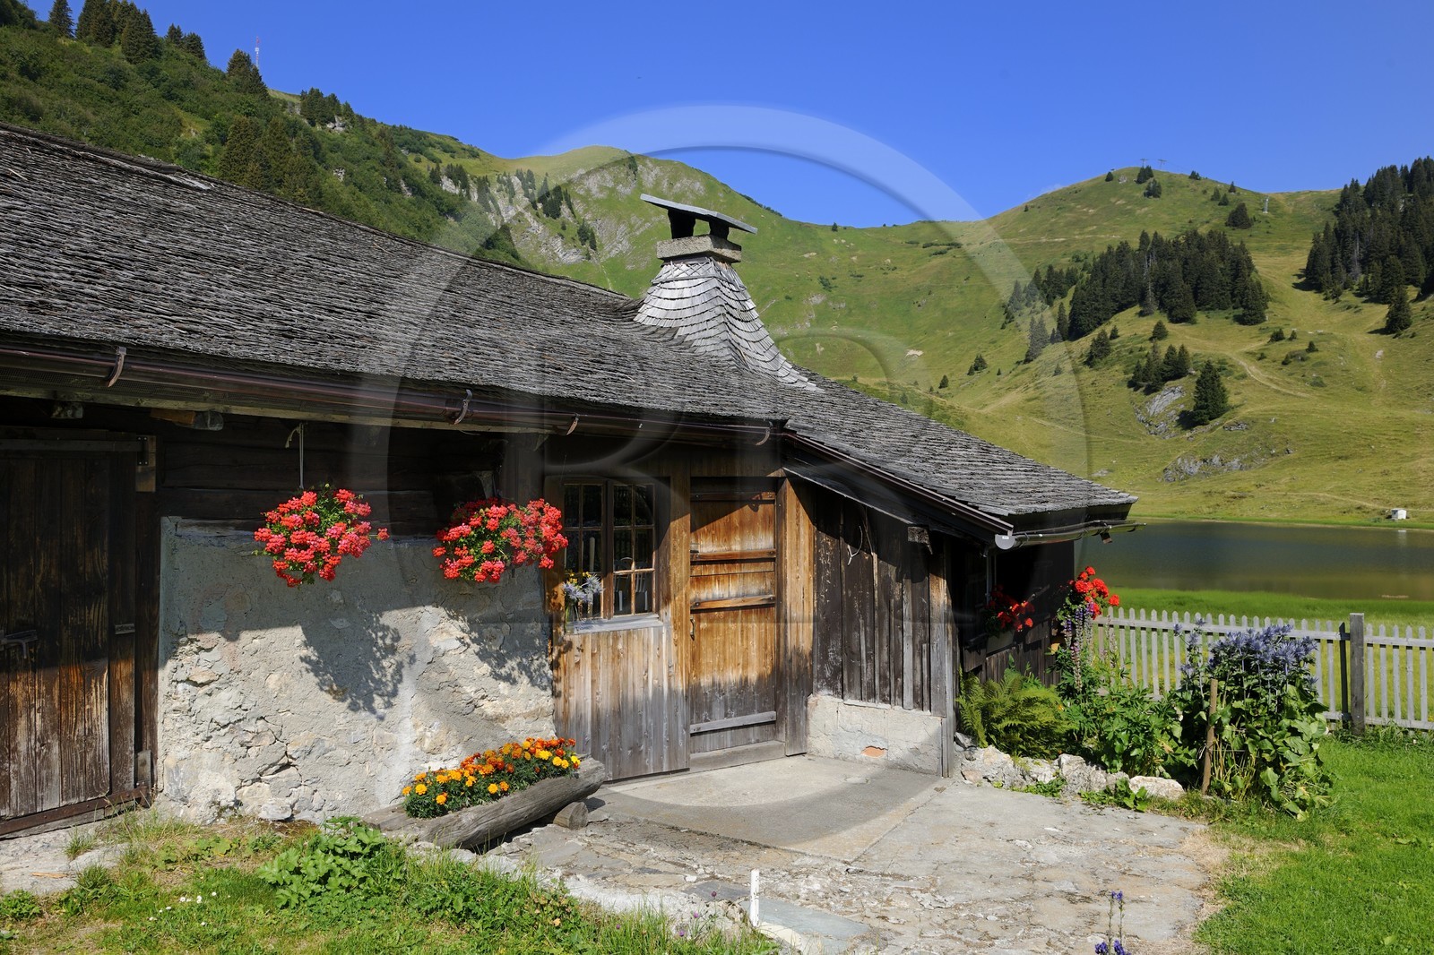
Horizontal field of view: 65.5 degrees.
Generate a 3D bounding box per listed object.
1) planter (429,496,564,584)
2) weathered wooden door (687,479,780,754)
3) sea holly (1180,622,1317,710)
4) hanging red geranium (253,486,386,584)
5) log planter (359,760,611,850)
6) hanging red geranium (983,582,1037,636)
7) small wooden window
[{"bbox_3d":[-1.123,0.323,5.747,0.484,0.422,0.680,-1,-1,42],"label":"planter"},{"bbox_3d":[0.110,0.933,7.550,0.721,1.813,0.080,0,-1,-35],"label":"weathered wooden door"},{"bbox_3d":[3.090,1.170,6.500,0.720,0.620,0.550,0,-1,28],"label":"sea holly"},{"bbox_3d":[-1.727,0.259,4.862,0.474,0.433,0.556,-1,-1,40],"label":"hanging red geranium"},{"bbox_3d":[-1.227,1.728,5.912,0.350,0.247,1.463,-1,-1,36],"label":"log planter"},{"bbox_3d":[2.219,1.001,8.446,0.381,0.391,0.721,-1,-1,31],"label":"hanging red geranium"},{"bbox_3d":[-0.674,0.445,6.983,0.649,0.845,0.080,0,-1,-35],"label":"small wooden window"}]

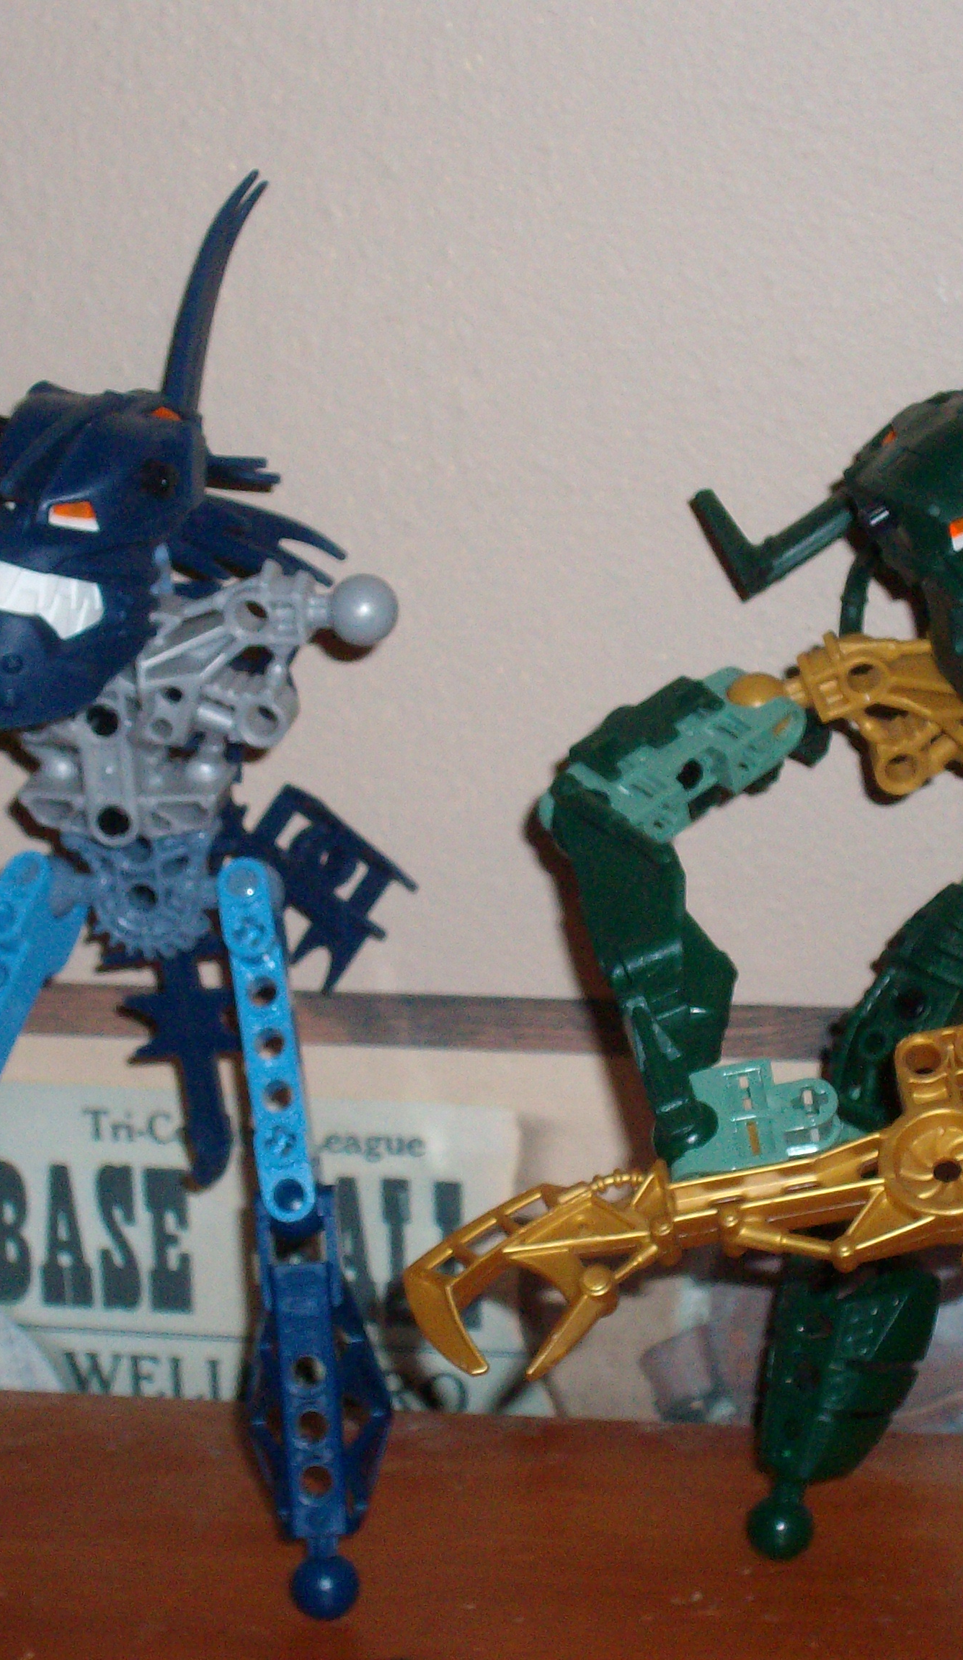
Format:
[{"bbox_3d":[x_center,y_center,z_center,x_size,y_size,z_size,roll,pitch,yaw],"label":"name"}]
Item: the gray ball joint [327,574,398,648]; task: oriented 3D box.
[{"bbox_3d":[-0.017,-0.031,0.594,0.010,0.010,0.010,0,12,0],"label":"gray ball joint"}]

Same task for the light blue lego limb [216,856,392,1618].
[{"bbox_3d":[-0.027,0.060,0.614,0.021,0.114,0.022,-7,-2,3],"label":"light blue lego limb"}]

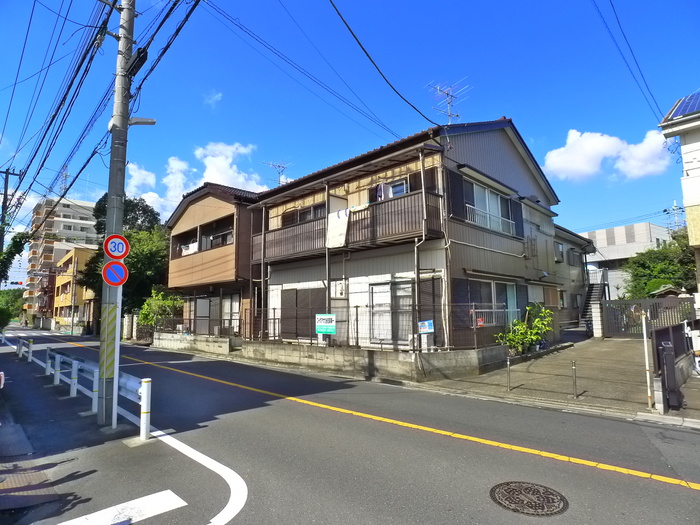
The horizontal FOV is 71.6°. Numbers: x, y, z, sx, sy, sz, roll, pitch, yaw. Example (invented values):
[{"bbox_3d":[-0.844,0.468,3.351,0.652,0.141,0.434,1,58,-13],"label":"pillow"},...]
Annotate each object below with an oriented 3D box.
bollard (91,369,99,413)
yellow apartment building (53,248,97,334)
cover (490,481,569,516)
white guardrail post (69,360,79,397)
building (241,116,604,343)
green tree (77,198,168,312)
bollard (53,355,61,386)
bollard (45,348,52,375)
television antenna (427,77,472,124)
[{"bbox_3d":[-4.503,2.287,8.610,0.125,0.735,0.125,5,-8,-42],"label":"bollard"},{"bbox_3d":[-26.464,3.071,49.878,6.500,8.400,11.000,4,-8,-38],"label":"yellow apartment building"},{"bbox_3d":[1.632,2.161,4.411,0.690,0.040,0.740,0,-6,0],"label":"cover"},{"bbox_3d":[-5.850,2.478,10.317,0.130,0.745,0.130,5,-8,-42],"label":"white guardrail post"},{"bbox_3d":[3.609,-0.577,21.258,10.000,7.900,14.500,-6,-8,43],"label":"building"},{"bbox_3d":[-14.897,0.357,32.161,5.900,8.800,5.600,2,-7,-20],"label":"green tree"},{"bbox_3d":[-7.328,2.696,12.179,0.130,0.735,0.130,5,-8,-42],"label":"bollard"},{"bbox_3d":[-8.782,2.910,14.162,0.130,0.760,0.130,5,-8,-42],"label":"bollard"},{"bbox_3d":[3.433,-5.622,17.000,1.500,1.450,1.600,4,-7,-35],"label":"television antenna"}]

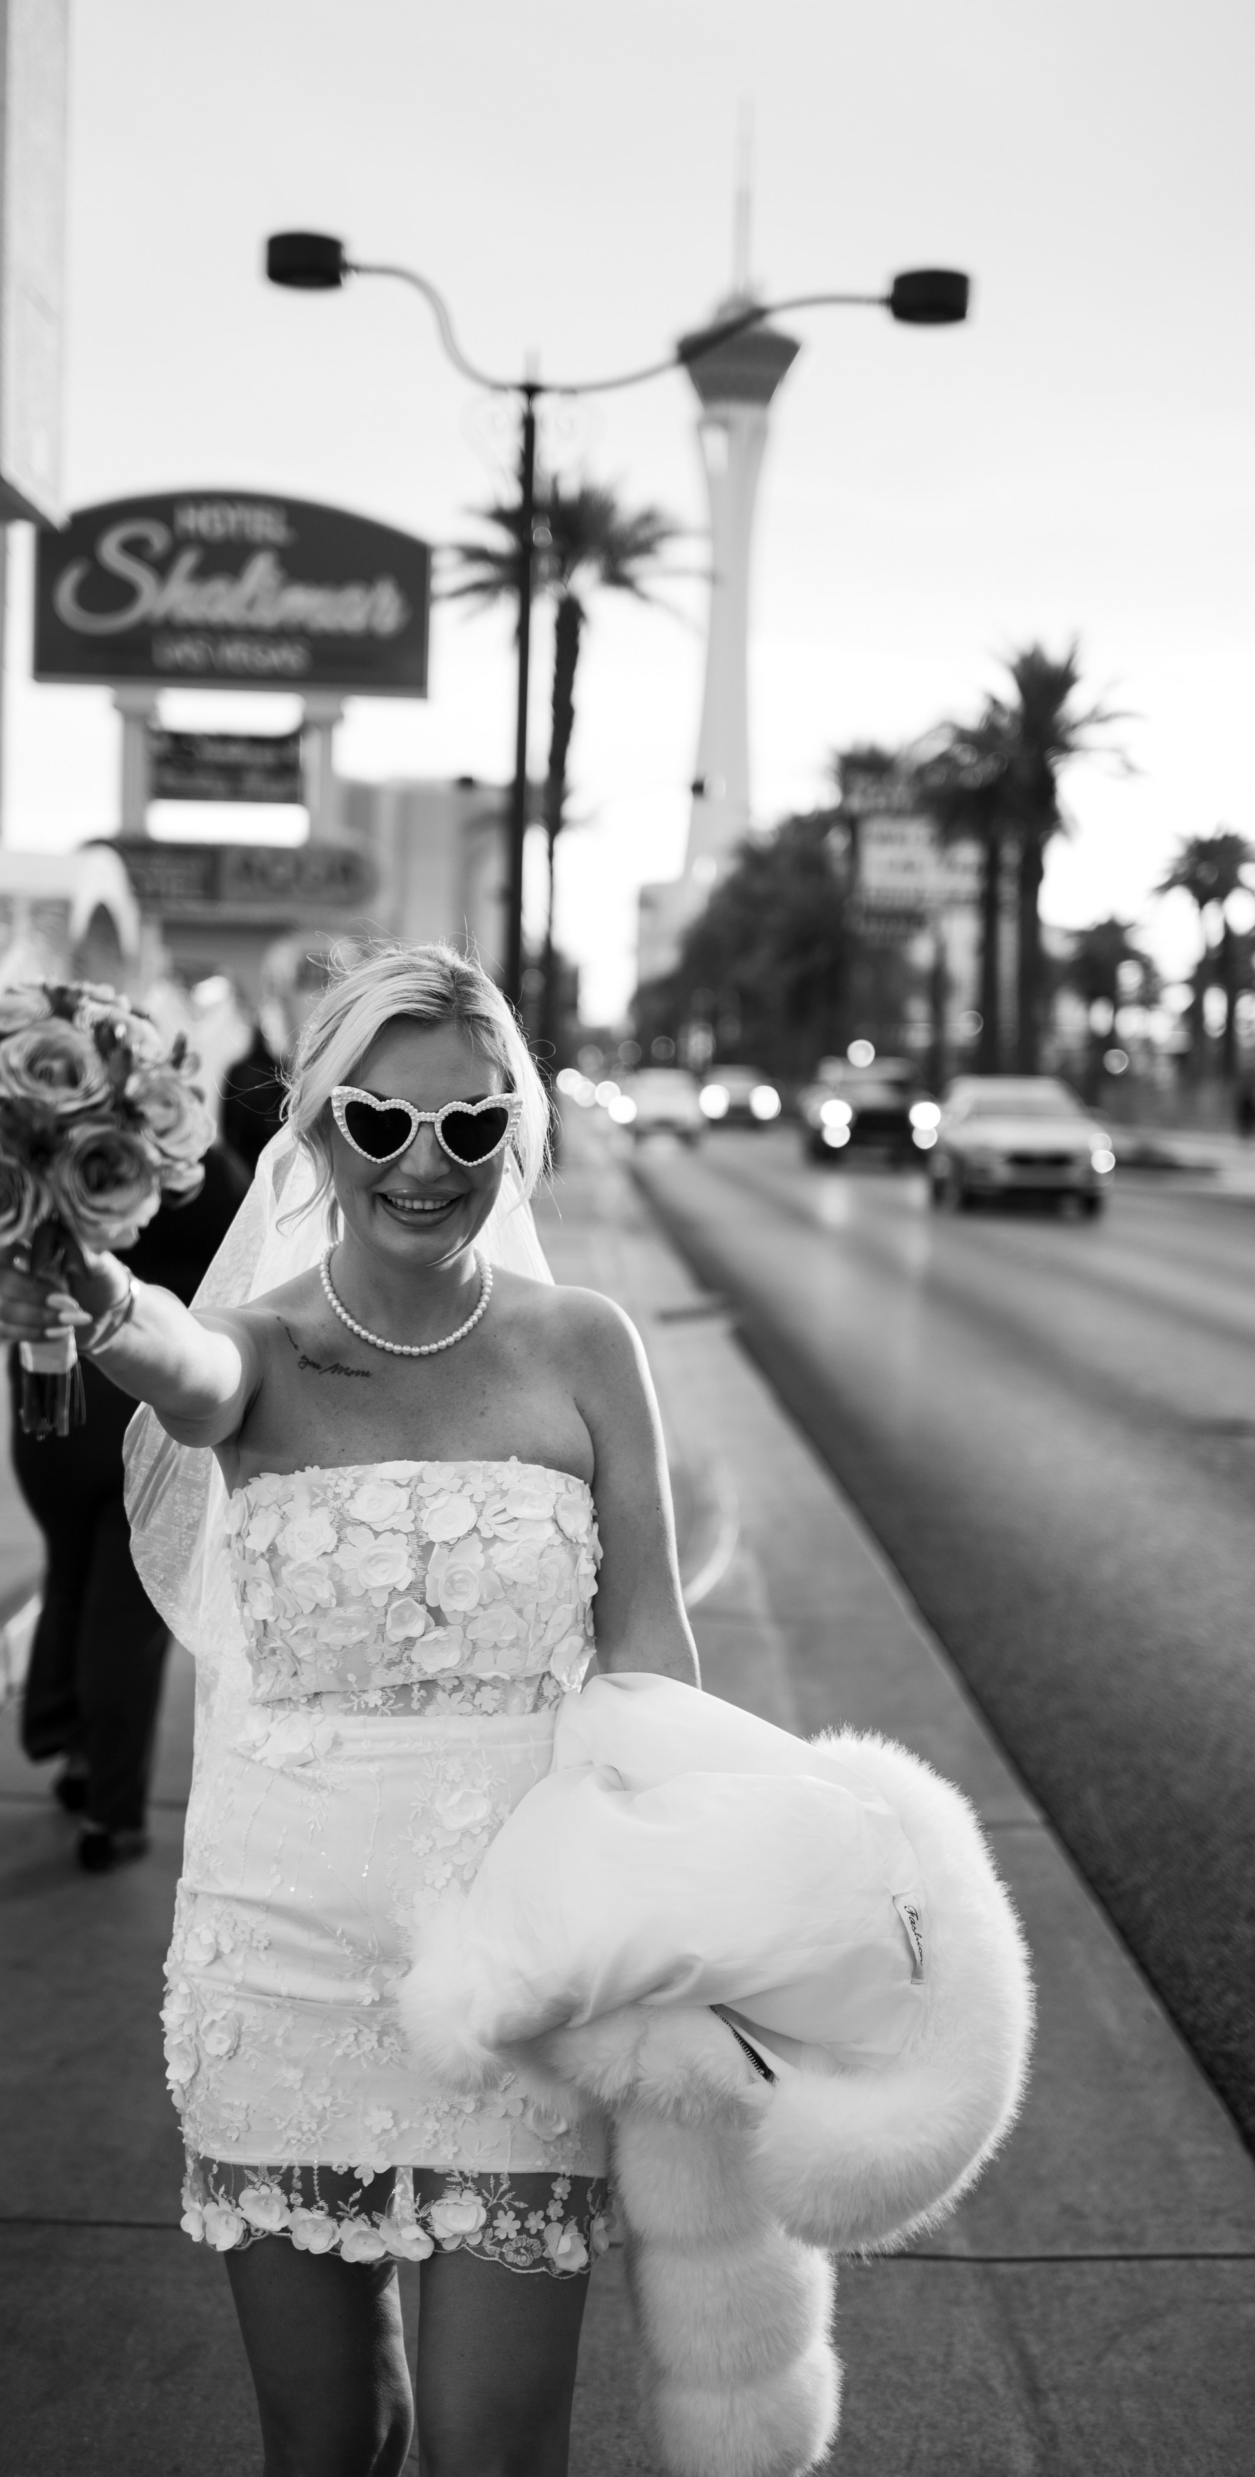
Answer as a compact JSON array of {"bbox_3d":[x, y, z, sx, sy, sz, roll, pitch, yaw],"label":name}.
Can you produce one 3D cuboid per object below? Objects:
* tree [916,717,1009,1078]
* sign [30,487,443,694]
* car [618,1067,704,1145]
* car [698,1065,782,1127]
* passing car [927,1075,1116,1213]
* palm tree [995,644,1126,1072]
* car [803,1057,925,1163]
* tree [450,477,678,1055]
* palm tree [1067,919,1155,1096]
[{"bbox_3d":[8.935,-7.908,69.880,3.300,10.749,3.300,2,4,-2],"label":"tree"},{"bbox_3d":[-6.528,-10.629,45.425,6.400,3.102,0.700,1,4,-6],"label":"sign"},{"bbox_3d":[0.682,-2.771,57.000,1.830,1.520,4.600,2,4,-1],"label":"car"},{"bbox_3d":[2.887,-3.696,72.000,1.830,1.520,4.600,2,4,-1],"label":"car"},{"bbox_3d":[5.128,-1.261,37.038,1.870,1.620,4.600,2,4,-2],"label":"passing car"},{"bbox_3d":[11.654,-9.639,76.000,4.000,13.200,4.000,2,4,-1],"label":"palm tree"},{"bbox_3d":[4.227,-2.239,49.282,2.030,1.930,5.400,2,4,-2],"label":"car"},{"bbox_3d":[-1.204,-7.609,49.593,4.300,11.977,4.300,2,4,-2],"label":"tree"},{"bbox_3d":[15.764,-7.137,90.000,3.100,6.600,3.100,2,4,-1],"label":"palm tree"}]

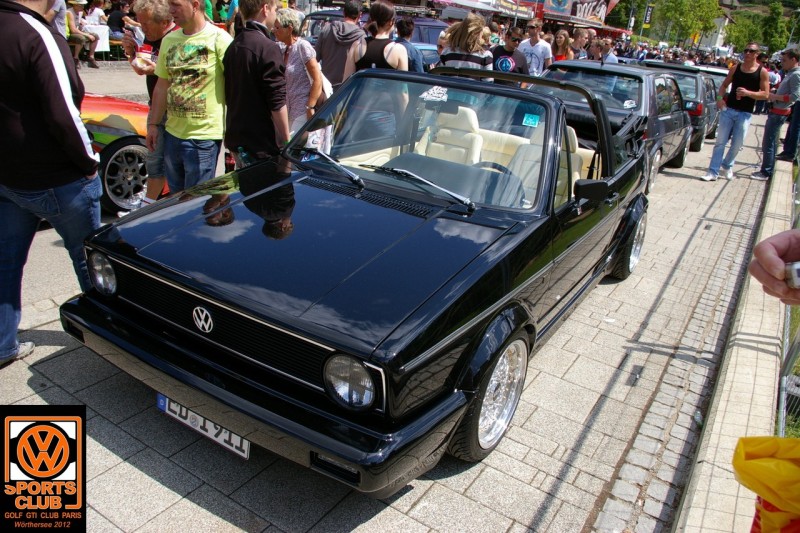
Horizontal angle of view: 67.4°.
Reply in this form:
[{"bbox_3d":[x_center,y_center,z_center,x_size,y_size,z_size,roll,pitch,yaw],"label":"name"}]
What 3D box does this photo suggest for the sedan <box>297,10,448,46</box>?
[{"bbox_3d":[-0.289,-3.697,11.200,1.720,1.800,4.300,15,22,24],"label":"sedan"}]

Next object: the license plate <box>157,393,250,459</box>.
[{"bbox_3d":[-0.661,0.512,1.977,0.440,0.110,0.020,17,23,29],"label":"license plate"}]

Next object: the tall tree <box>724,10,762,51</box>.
[{"bbox_3d":[37.225,-25.142,65.000,3.600,5.200,3.600,20,25,35],"label":"tall tree"}]

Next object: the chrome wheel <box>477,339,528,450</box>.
[{"bbox_3d":[0.295,0.431,2.137,0.180,0.410,0.410,17,23,29],"label":"chrome wheel"}]

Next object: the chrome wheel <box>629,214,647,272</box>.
[{"bbox_3d":[1.556,-0.181,4.085,0.180,0.410,0.410,17,23,29],"label":"chrome wheel"}]

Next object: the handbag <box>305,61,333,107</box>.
[{"bbox_3d":[-0.591,-1.320,4.350,0.240,0.330,0.120,-4,22,-23],"label":"handbag"}]

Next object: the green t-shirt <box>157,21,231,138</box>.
[{"bbox_3d":[-1.274,-1.135,3.700,0.480,0.680,0.270,7,20,6],"label":"green t-shirt"}]

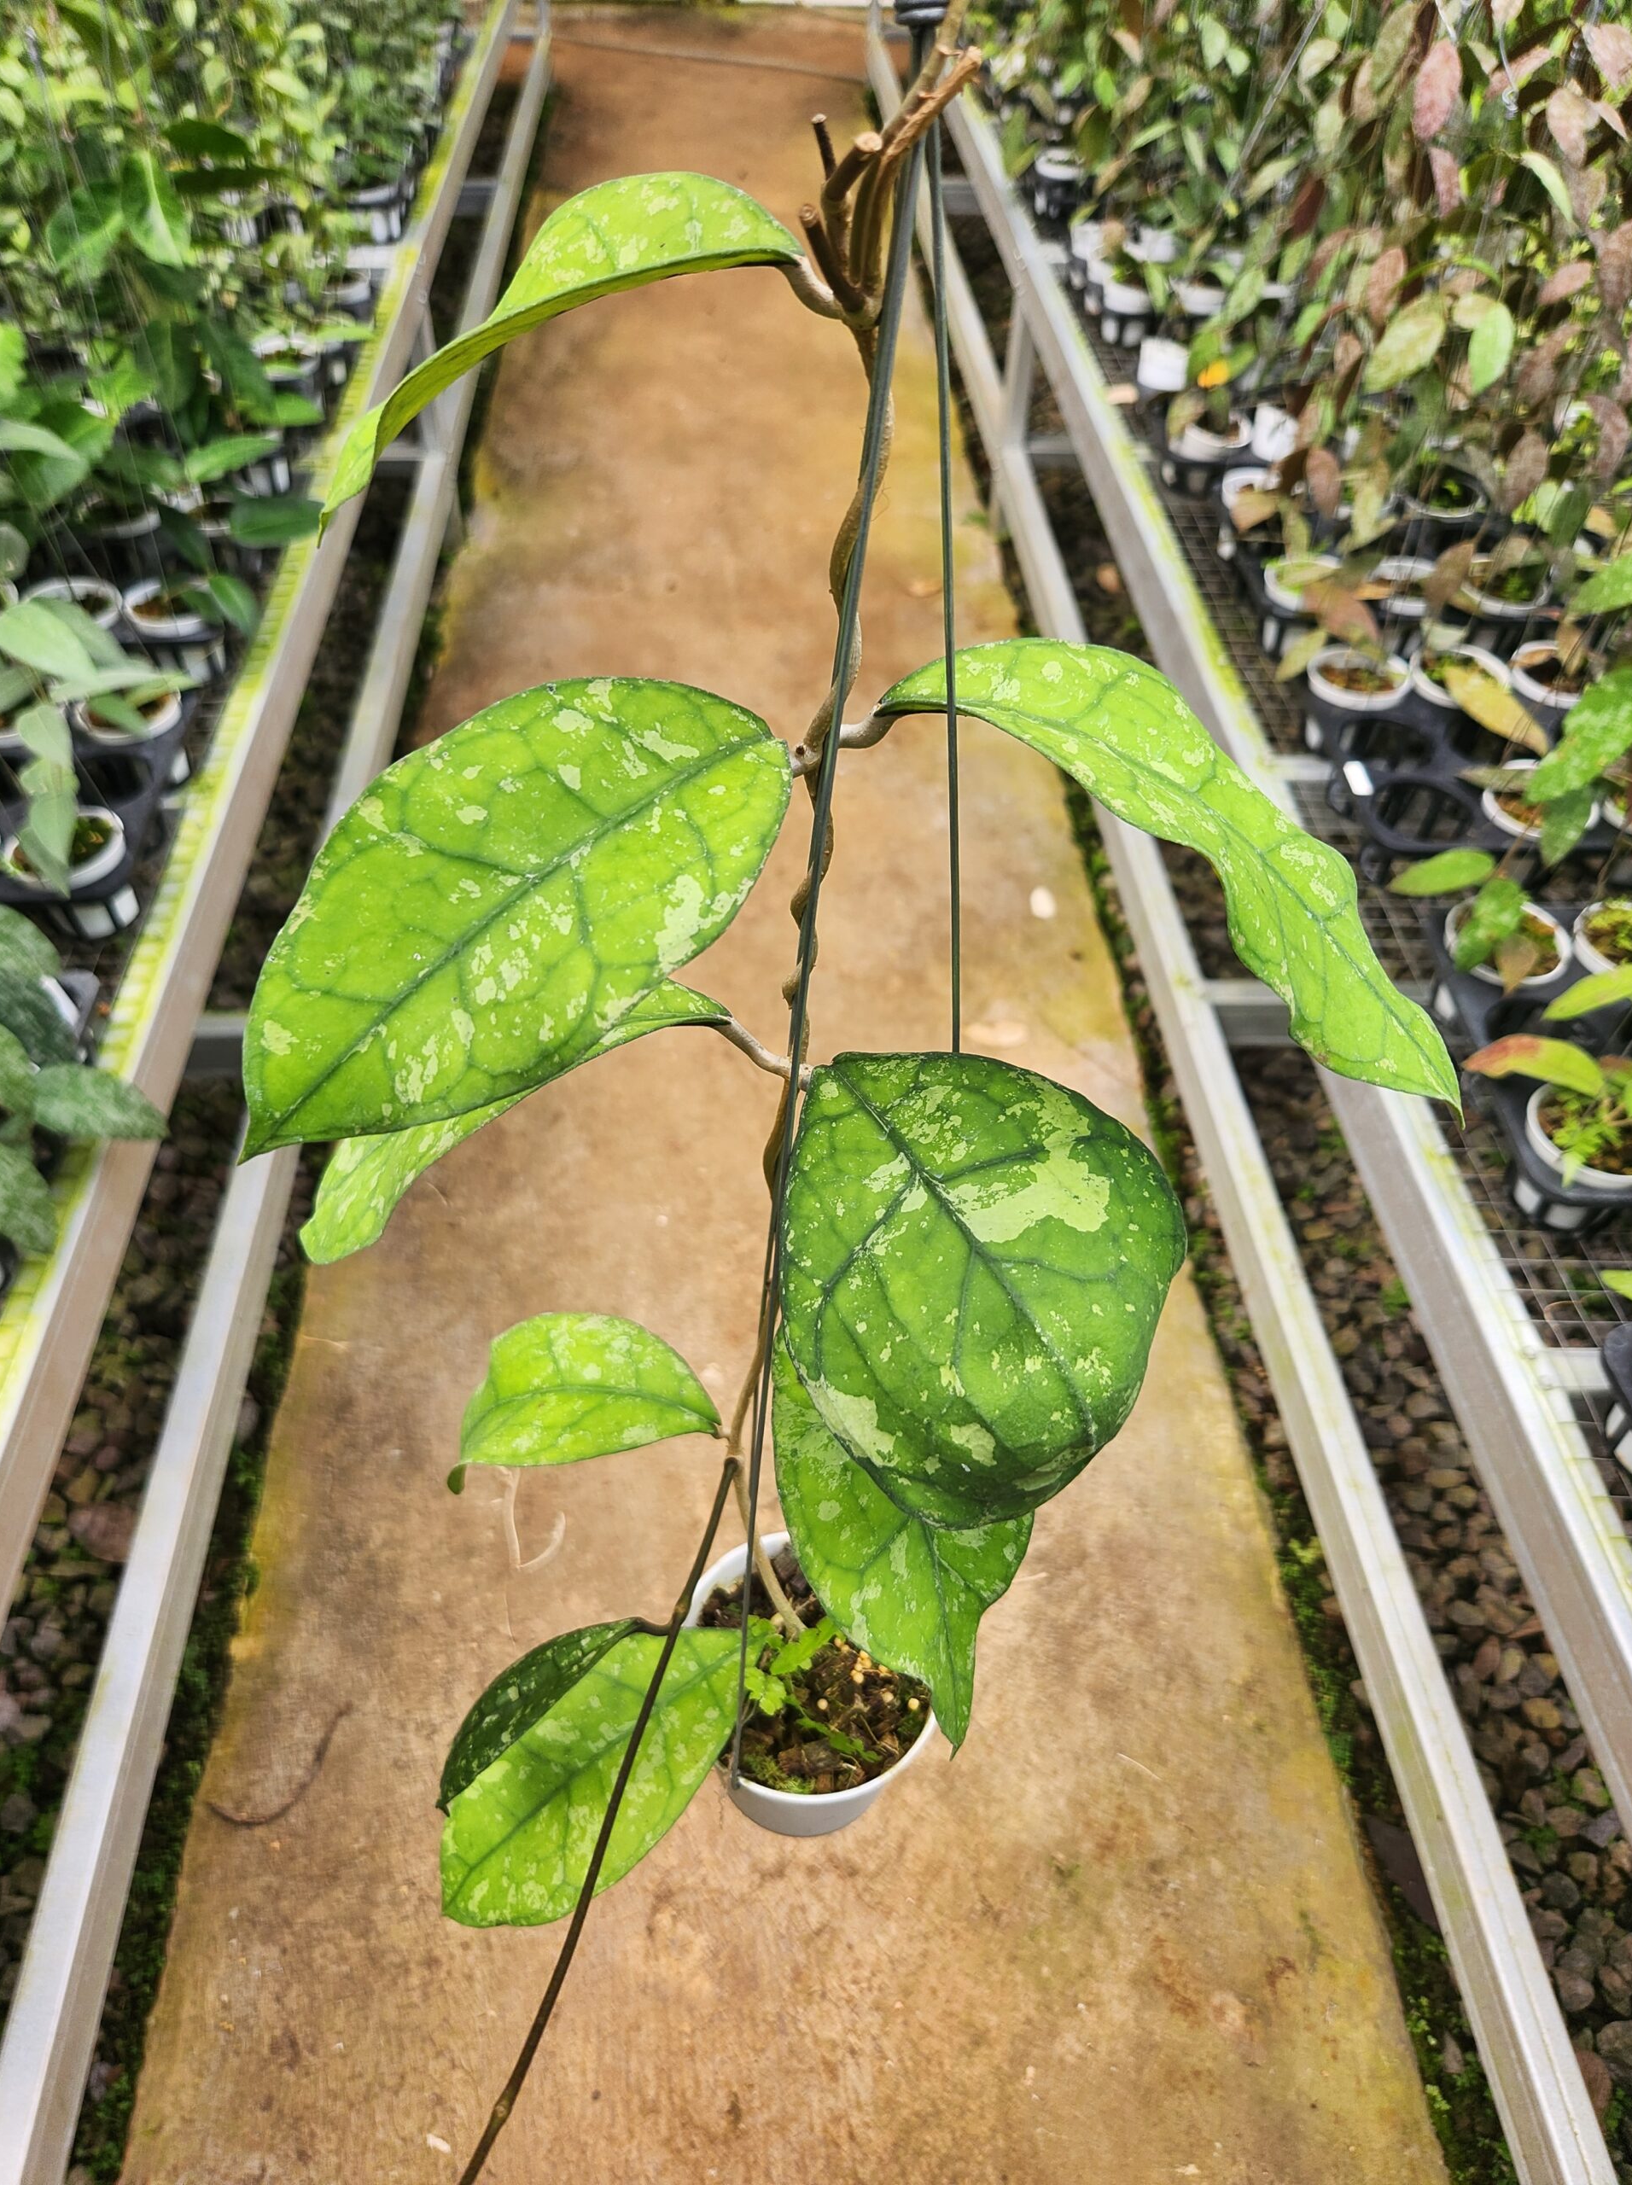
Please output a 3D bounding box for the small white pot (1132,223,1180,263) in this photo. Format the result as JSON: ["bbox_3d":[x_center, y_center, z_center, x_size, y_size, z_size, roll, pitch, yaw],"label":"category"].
[{"bbox_3d":[0.519,-1.288,2.237,0.100,0.076,0.100,2,48,-2],"label":"small white pot"}]

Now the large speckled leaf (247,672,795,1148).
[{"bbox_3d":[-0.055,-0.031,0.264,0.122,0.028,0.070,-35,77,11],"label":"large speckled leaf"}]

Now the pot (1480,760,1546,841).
[{"bbox_3d":[0.660,-0.239,1.359,0.100,0.088,0.100,1,48,-1],"label":"pot"}]

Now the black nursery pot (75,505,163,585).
[{"bbox_3d":[-0.734,-0.589,1.555,0.102,0.080,0.102,-1,48,-4],"label":"black nursery pot"}]

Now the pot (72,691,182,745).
[{"bbox_3d":[-0.658,-0.336,1.422,0.100,0.088,0.100,-2,48,-3],"label":"pot"}]

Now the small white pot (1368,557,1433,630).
[{"bbox_3d":[0.643,-0.525,1.617,0.100,0.088,0.100,1,48,-1],"label":"small white pot"}]

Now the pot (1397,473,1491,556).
[{"bbox_3d":[0.751,-0.687,1.769,0.100,0.090,0.100,1,48,-1],"label":"pot"}]

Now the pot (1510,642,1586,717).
[{"bbox_3d":[0.729,-0.380,1.448,0.100,0.076,0.100,2,48,-2],"label":"pot"}]

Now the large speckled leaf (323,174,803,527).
[{"bbox_3d":[-0.036,-0.106,0.207,0.084,0.032,0.043,-21,45,18],"label":"large speckled leaf"}]

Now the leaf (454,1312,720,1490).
[{"bbox_3d":[-0.065,0.087,0.411,0.078,0.025,0.054,-8,63,6],"label":"leaf"}]

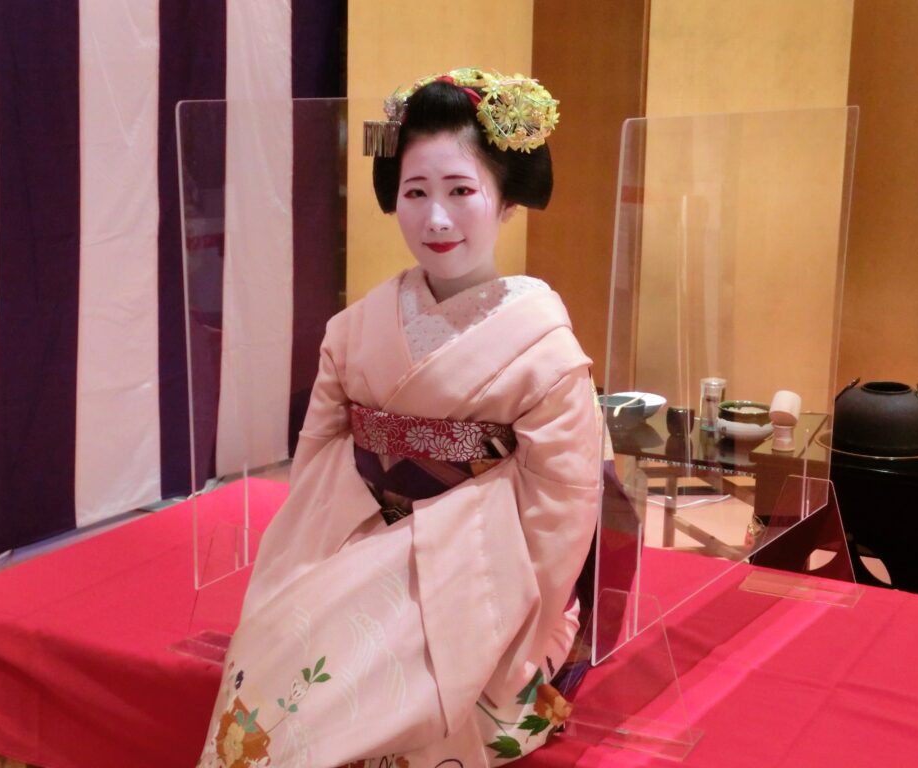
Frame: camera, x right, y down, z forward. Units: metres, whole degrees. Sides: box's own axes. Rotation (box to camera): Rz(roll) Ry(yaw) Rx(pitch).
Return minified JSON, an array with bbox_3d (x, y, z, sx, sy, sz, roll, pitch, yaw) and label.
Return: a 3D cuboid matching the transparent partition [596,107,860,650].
[{"bbox_3d":[0.424,-0.049,2.059,0.030,0.695,0.843,10,16,33],"label":"transparent partition"}]

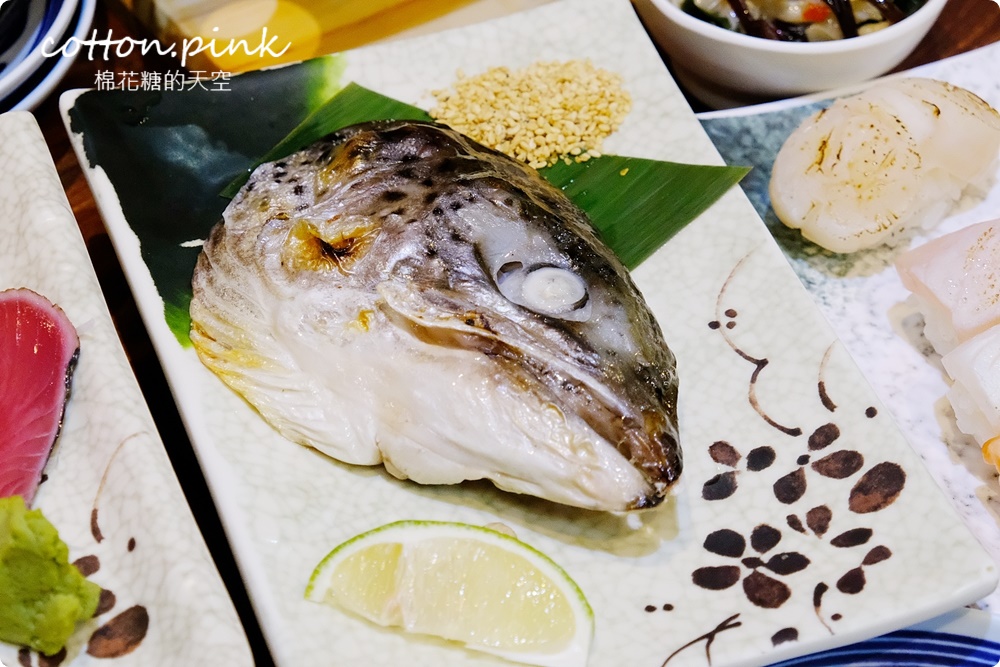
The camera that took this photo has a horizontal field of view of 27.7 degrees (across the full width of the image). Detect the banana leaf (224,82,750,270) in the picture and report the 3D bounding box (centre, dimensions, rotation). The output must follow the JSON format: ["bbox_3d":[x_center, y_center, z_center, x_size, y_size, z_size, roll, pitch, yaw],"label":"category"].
[{"bbox_3d":[-0.001,-0.047,0.590,0.149,0.010,0.058,11,50,-1],"label":"banana leaf"}]

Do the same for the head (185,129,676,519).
[{"bbox_3d":[-0.010,-0.008,0.532,0.143,0.045,0.091,32,53,17],"label":"head"}]

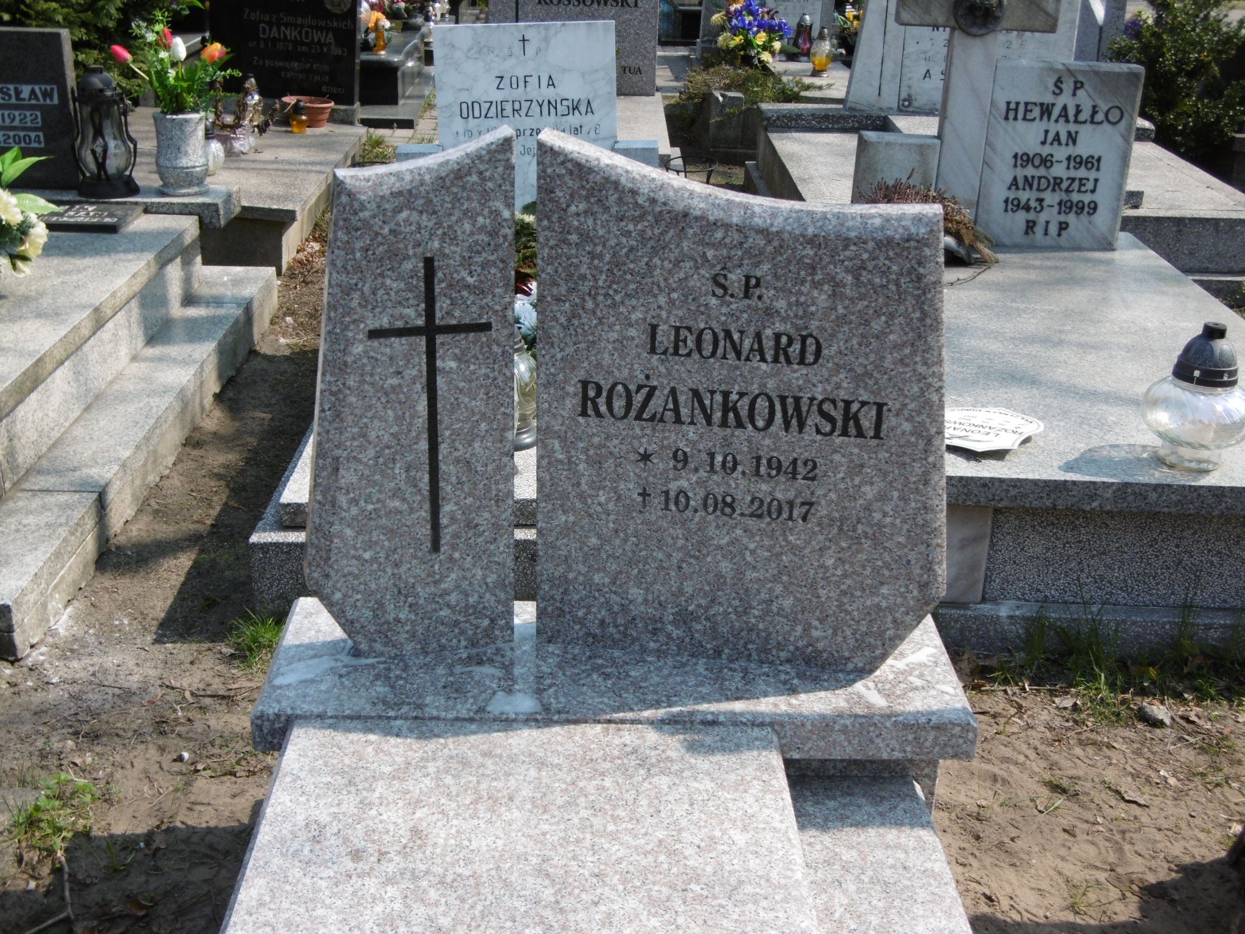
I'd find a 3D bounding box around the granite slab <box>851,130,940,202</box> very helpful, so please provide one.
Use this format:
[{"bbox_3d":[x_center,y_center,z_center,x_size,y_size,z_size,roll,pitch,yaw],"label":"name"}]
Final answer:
[{"bbox_3d":[0.673,-0.691,3.818,0.220,0.280,0.100,1,24,0],"label":"granite slab"}]

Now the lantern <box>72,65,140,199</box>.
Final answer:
[{"bbox_3d":[-1.469,-0.953,4.400,0.180,0.350,0.180,1,24,0],"label":"lantern"}]

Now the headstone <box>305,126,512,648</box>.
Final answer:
[{"bbox_3d":[-0.310,-0.092,2.200,0.318,0.755,0.075,-4,20,-10],"label":"headstone"}]

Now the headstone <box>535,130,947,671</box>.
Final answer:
[{"bbox_3d":[0.175,-0.082,2.191,0.598,0.755,0.075,4,20,8],"label":"headstone"}]

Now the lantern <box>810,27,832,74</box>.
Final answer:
[{"bbox_3d":[0.885,-1.855,6.900,0.095,0.200,0.095,1,24,0],"label":"lantern"}]

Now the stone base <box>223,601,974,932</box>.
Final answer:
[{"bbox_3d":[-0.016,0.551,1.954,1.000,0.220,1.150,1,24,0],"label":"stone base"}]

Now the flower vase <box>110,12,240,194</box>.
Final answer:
[{"bbox_3d":[-1.283,-1.045,4.450,0.340,0.500,0.280,1,24,0],"label":"flower vase"}]

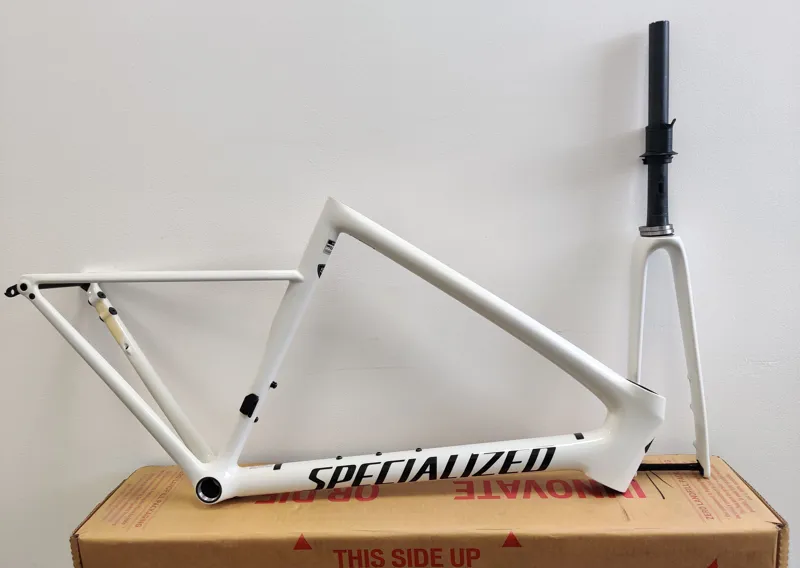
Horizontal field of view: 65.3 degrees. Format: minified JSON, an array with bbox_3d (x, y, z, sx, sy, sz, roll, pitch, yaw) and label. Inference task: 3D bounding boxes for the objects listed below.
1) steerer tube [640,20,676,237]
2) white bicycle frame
[{"bbox_3d":[0.372,-0.221,0.899,0.052,0.303,0.053,-2,8,4],"label":"steerer tube"},{"bbox_3d":[-0.057,0.101,0.963,1.020,0.468,0.170,-2,4,5],"label":"white bicycle frame"}]

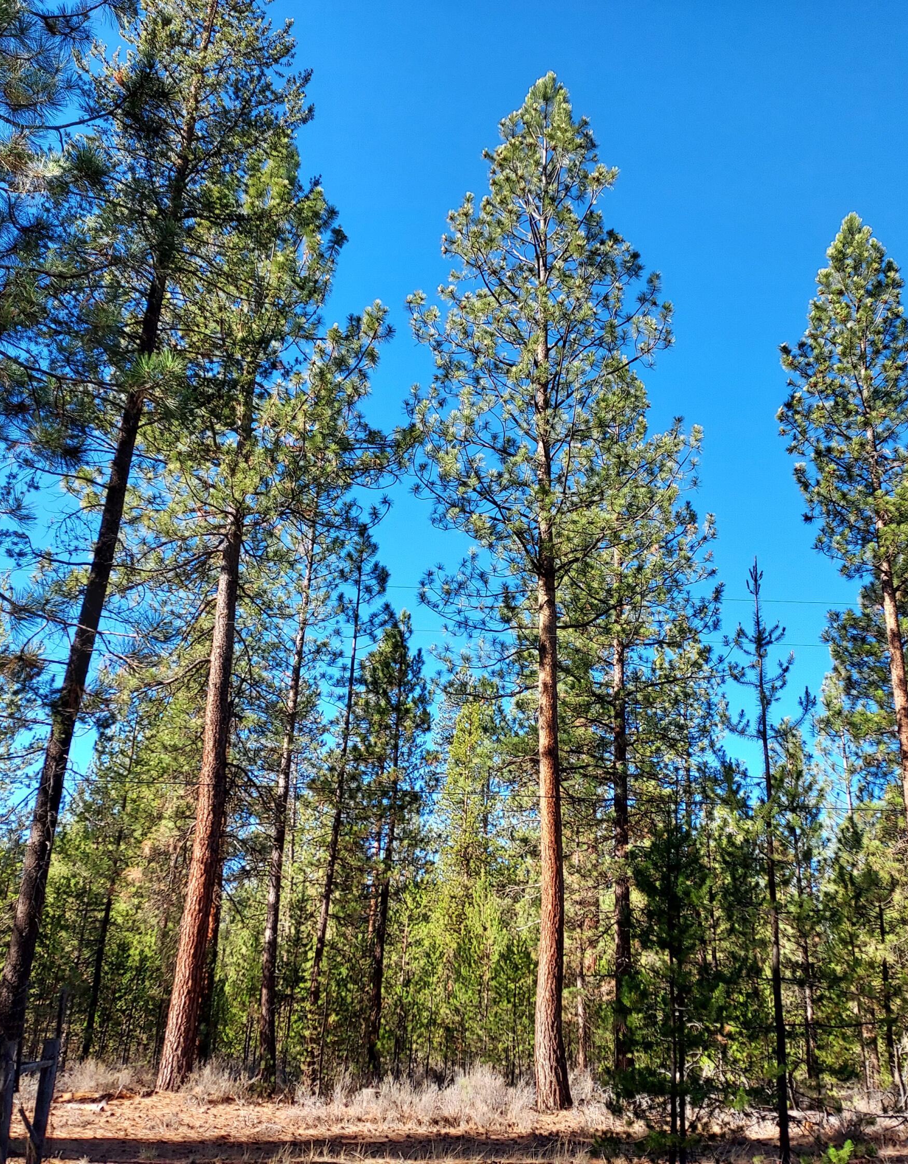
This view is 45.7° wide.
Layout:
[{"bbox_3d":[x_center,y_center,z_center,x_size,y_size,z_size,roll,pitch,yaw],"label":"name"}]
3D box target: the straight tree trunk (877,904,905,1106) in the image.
[{"bbox_3d":[7.914,7.642,19.606,0.110,3.420,0.110,-6,-22,20],"label":"straight tree trunk"}]

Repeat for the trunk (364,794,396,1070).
[{"bbox_3d":[-1.451,7.172,22.536,0.210,5.830,0.210,4,-21,-2],"label":"trunk"}]

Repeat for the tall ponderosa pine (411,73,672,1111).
[{"bbox_3d":[1.764,-1.577,19.829,5.000,20.360,5.000,0,-21,5],"label":"tall ponderosa pine"}]

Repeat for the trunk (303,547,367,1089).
[{"bbox_3d":[-2.334,4.537,22.216,0.200,10.750,0.200,5,-21,-5],"label":"trunk"}]

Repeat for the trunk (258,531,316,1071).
[{"bbox_3d":[-3.008,3.721,20.028,0.260,10.350,0.260,5,-21,-8],"label":"trunk"}]

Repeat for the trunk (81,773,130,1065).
[{"bbox_3d":[-7.558,7.239,23.556,0.150,5.970,0.150,8,-22,-15],"label":"trunk"}]

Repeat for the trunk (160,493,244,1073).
[{"bbox_3d":[-4.256,3.244,18.596,0.500,10.000,0.500,6,-21,-12],"label":"trunk"}]

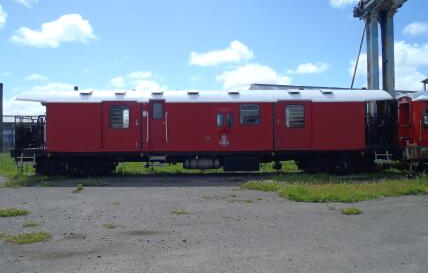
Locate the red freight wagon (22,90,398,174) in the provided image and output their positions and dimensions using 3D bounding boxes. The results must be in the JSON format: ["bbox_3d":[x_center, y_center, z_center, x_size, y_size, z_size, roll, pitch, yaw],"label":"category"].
[{"bbox_3d":[-0.328,-0.216,15.184,15.450,3.550,2.620,0,0,-2],"label":"red freight wagon"}]

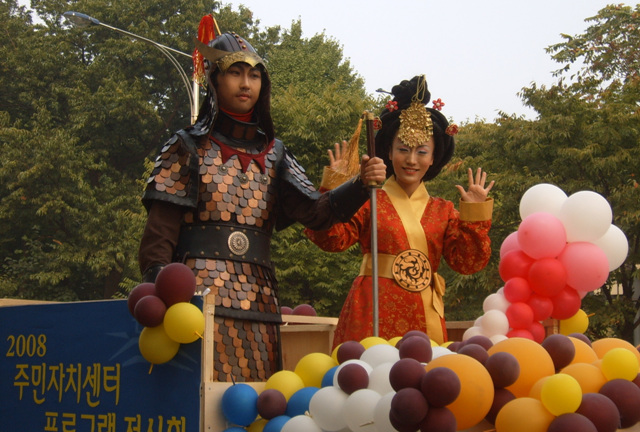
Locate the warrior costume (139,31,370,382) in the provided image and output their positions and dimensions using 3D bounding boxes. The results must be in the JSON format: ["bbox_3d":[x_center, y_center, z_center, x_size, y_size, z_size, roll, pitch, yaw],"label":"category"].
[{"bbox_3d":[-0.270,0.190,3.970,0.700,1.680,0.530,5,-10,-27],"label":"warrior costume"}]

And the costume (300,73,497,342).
[{"bbox_3d":[0.300,0.290,4.430,0.680,1.680,0.450,4,-9,-21],"label":"costume"}]

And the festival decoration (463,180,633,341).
[{"bbox_3d":[0.875,0.180,4.600,0.610,0.630,0.460,1,-9,0],"label":"festival decoration"}]

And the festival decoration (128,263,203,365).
[{"bbox_3d":[-0.465,0.295,3.650,0.220,0.310,0.200,-1,-9,11],"label":"festival decoration"}]

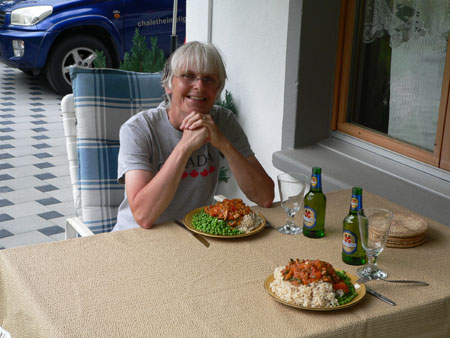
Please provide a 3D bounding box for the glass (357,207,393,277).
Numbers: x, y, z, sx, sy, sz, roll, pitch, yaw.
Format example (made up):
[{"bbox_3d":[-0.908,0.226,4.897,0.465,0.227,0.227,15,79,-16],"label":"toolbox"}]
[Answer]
[{"bbox_3d":[0.400,0.203,1.891,0.092,0.172,0.092,1,19,0],"label":"glass"}]

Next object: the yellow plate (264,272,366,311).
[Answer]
[{"bbox_3d":[0.230,0.305,1.814,0.255,0.027,0.255,1,19,0],"label":"yellow plate"}]

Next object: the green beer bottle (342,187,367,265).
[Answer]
[{"bbox_3d":[0.362,0.157,1.957,0.067,0.214,0.067,9,21,22],"label":"green beer bottle"}]

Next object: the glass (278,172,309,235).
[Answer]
[{"bbox_3d":[0.204,0.108,2.155,0.092,0.172,0.092,1,19,0],"label":"glass"}]

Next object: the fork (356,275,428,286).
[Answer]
[{"bbox_3d":[0.441,0.299,1.845,0.186,0.022,0.025,2,19,5],"label":"fork"}]

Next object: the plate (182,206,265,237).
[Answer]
[{"bbox_3d":[-0.003,0.167,2.201,0.255,0.027,0.255,1,19,0],"label":"plate"}]

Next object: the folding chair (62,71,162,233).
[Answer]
[{"bbox_3d":[-0.196,0.281,2.450,0.580,1.120,0.650,-8,21,-24],"label":"folding chair"}]

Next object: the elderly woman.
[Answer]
[{"bbox_3d":[-0.091,0.231,2.345,0.520,1.280,0.640,-8,21,-24],"label":"elderly woman"}]

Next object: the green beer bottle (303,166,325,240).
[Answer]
[{"bbox_3d":[0.272,0.098,2.121,0.067,0.214,0.067,9,21,22],"label":"green beer bottle"}]

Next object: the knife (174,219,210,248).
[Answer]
[{"bbox_3d":[-0.103,0.193,2.139,0.021,0.012,0.225,-10,22,-29],"label":"knife"}]

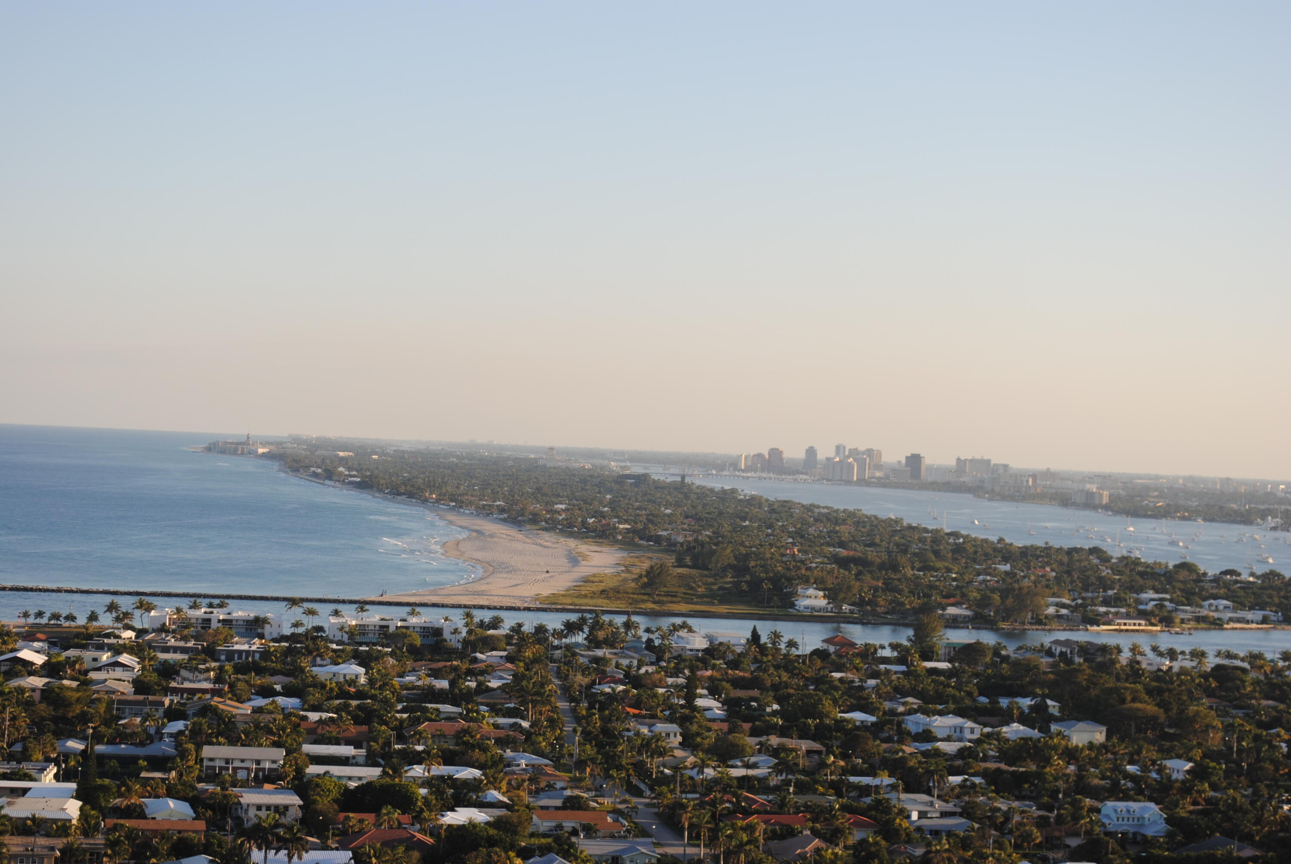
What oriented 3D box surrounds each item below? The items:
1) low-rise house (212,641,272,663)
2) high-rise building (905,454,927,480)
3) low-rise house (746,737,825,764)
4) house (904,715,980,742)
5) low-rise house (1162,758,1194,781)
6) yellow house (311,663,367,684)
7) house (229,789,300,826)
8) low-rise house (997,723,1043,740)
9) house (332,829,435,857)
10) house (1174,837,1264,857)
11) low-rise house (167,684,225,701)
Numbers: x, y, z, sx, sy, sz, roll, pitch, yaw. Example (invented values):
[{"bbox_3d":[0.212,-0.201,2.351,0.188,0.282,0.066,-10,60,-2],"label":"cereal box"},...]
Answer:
[{"bbox_3d":[-148.220,82.170,1083.450,20.500,4.900,13.000,3,0,-5],"label":"low-rise house"},{"bbox_3d":[666.180,92.850,7268.950,40.000,76.000,38.000,3,0,22],"label":"high-rise building"},{"bbox_3d":[39.120,89.260,833.820,21.000,4.600,14.500,3,0,-5],"label":"low-rise house"},{"bbox_3d":[90.620,91.340,896.080,18.000,7.400,20.000,3,0,-12],"label":"house"},{"bbox_3d":[147.640,94.210,817.890,7.500,6.500,10.500,3,0,-12],"label":"low-rise house"},{"bbox_3d":[-104.810,82.160,1000.820,18.000,6.500,13.000,3,0,-5],"label":"yellow house"},{"bbox_3d":[-83.180,82.060,643.330,13.500,7.200,14.000,3,0,-15],"label":"house"},{"bbox_3d":[113.960,92.320,898.820,12.000,5.500,15.000,3,0,-7],"label":"low-rise house"},{"bbox_3d":[-53.250,84.170,600.820,19.000,5.500,14.000,3,0,-11],"label":"house"},{"bbox_3d":[124.850,90.450,641.000,17.000,5.200,14.000,3,0,-5],"label":"house"},{"bbox_3d":[-138.130,79.630,905.000,17.500,4.600,11.000,3,0,-5],"label":"low-rise house"}]

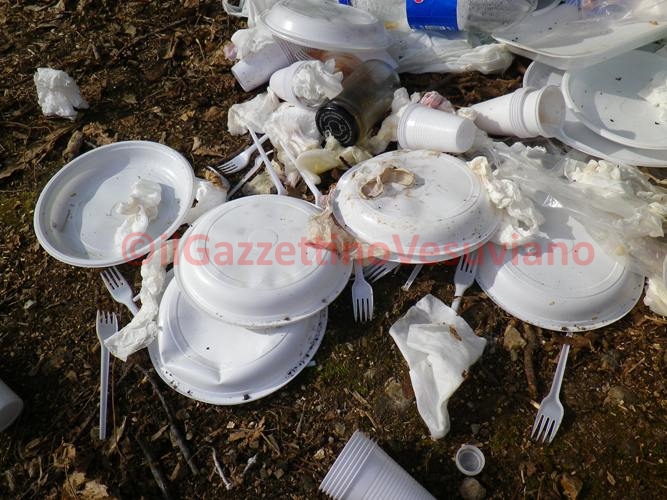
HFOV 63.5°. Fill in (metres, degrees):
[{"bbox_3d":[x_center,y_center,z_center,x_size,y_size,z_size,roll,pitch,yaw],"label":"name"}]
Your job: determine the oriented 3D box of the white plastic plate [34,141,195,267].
[{"bbox_3d":[-0.292,-0.062,0.739,0.217,0.029,0.217,-1,55,2],"label":"white plastic plate"}]

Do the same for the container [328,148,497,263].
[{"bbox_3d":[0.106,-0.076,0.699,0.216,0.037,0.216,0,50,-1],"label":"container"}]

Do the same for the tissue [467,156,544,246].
[{"bbox_3d":[0.226,-0.063,0.713,0.065,0.045,0.130,-14,54,-10],"label":"tissue"}]

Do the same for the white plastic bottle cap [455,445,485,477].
[{"bbox_3d":[0.134,0.208,0.531,0.030,0.013,0.030,0,51,0],"label":"white plastic bottle cap"}]

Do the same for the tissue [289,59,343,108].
[{"bbox_3d":[-0.029,-0.264,0.854,0.080,0.055,0.060,0,52,0],"label":"tissue"}]

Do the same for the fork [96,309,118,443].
[{"bbox_3d":[-0.257,0.136,0.607,0.026,0.012,0.158,-10,53,-8],"label":"fork"}]

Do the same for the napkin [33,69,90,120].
[{"bbox_3d":[-0.447,-0.262,0.889,0.078,0.048,0.075,0,51,0],"label":"napkin"}]

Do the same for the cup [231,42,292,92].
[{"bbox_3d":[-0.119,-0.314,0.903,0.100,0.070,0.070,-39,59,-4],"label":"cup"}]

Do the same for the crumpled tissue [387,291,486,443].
[{"bbox_3d":[0.117,0.120,0.594,0.110,0.027,0.170,0,51,0],"label":"crumpled tissue"}]

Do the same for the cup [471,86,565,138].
[{"bbox_3d":[0.258,-0.199,0.786,0.072,0.072,0.130,-37,30,-26],"label":"cup"}]

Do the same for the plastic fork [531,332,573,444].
[{"bbox_3d":[0.251,0.143,0.601,0.026,0.012,0.160,21,55,16],"label":"plastic fork"}]

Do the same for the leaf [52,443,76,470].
[{"bbox_3d":[-0.275,0.211,0.551,0.024,0.012,0.025,0,52,0],"label":"leaf"}]

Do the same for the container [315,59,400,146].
[{"bbox_3d":[0.040,-0.229,0.838,0.076,0.076,0.128,27,58,19],"label":"container"}]

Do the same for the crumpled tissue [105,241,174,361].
[{"bbox_3d":[-0.221,0.055,0.644,0.058,0.030,0.165,7,51,5],"label":"crumpled tissue"}]

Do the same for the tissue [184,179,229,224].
[{"bbox_3d":[-0.176,-0.070,0.743,0.062,0.042,0.062,0,52,0],"label":"tissue"}]

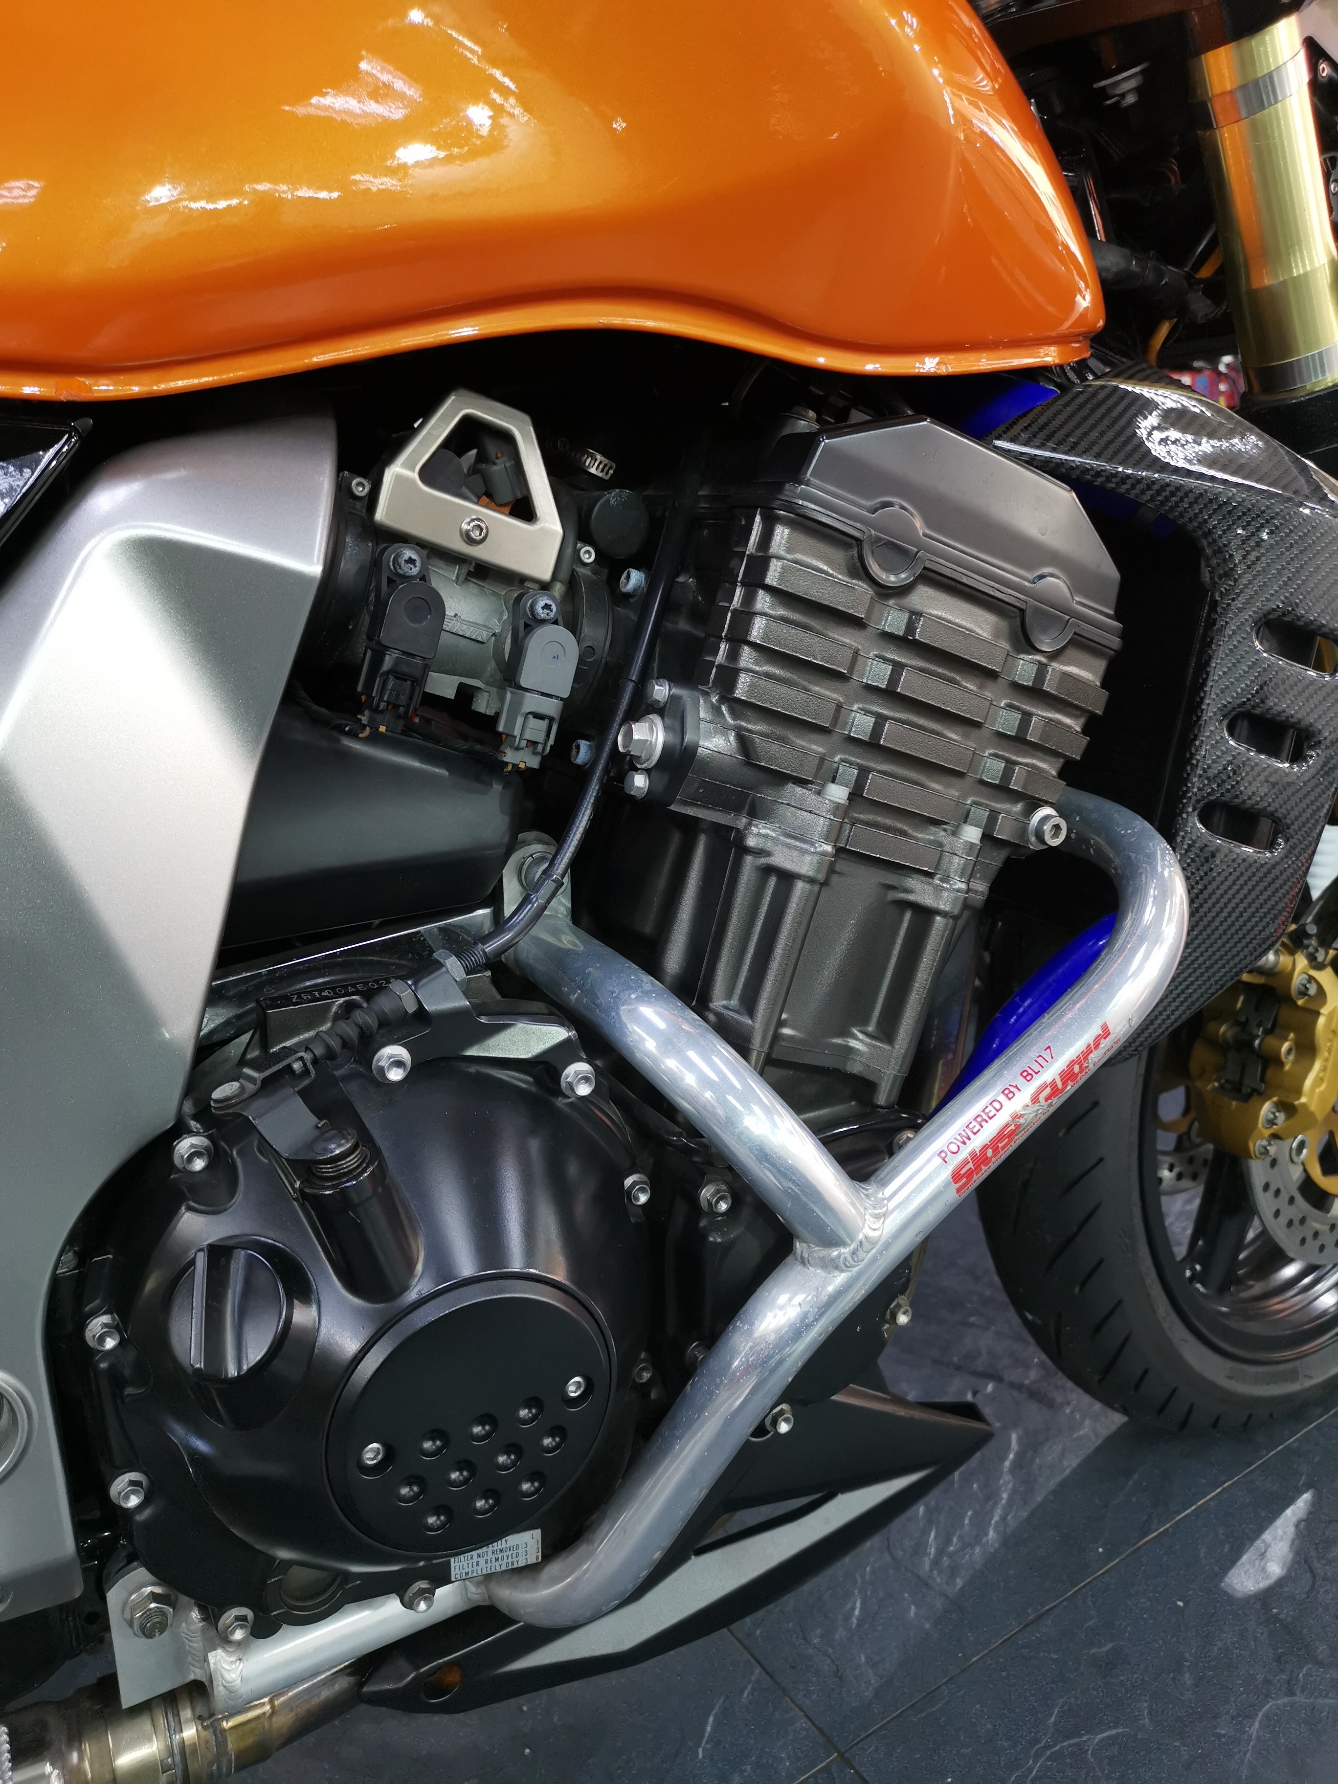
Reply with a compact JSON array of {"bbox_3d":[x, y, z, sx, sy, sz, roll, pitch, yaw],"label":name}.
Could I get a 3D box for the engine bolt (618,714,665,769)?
[{"bbox_3d":[-0.010,-0.056,0.520,0.013,0.020,0.020,5,9,-31],"label":"engine bolt"}]

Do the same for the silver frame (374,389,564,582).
[{"bbox_3d":[-0.067,-0.143,0.488,0.069,0.052,0.020,12,5,-30],"label":"silver frame"}]

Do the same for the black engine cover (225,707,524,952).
[{"bbox_3d":[-0.121,-0.031,0.519,0.130,0.082,0.058,-5,14,-28],"label":"black engine cover"}]

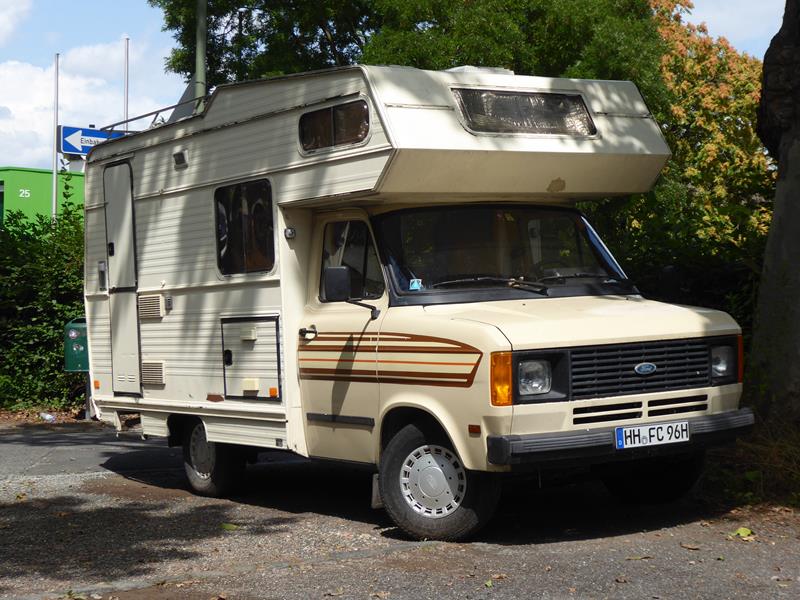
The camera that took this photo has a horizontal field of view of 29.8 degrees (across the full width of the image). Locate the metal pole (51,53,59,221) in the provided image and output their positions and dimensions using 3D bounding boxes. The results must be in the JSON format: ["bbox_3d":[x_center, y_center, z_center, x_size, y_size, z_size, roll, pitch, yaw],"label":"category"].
[{"bbox_3d":[-7.579,-2.016,33.000,0.090,6.800,0.090,1,0,0],"label":"metal pole"}]

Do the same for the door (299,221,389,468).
[{"bbox_3d":[-0.312,0.219,8.919,0.160,1.470,0.980,-3,0,-34],"label":"door"}]

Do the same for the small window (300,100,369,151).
[{"bbox_3d":[-0.389,-1.007,8.720,0.050,0.240,0.741,-3,0,-34],"label":"small window"}]

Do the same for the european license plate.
[{"bbox_3d":[1.354,0.722,8.027,0.526,0.107,0.020,-3,0,-34],"label":"european license plate"}]

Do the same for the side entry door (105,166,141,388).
[{"bbox_3d":[-2.087,-0.151,11.303,0.060,1.722,0.522,-3,0,-34],"label":"side entry door"}]

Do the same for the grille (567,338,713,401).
[{"bbox_3d":[1.317,0.366,8.122,1.018,0.283,0.060,-3,0,-34],"label":"grille"}]

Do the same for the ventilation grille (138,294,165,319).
[{"bbox_3d":[-1.825,0.044,10.899,0.050,0.162,0.393,-3,0,-34],"label":"ventilation grille"}]

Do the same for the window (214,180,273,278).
[{"bbox_3d":[-1.005,-0.463,9.673,0.050,0.568,0.763,-3,0,-34],"label":"window"}]

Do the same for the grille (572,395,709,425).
[{"bbox_3d":[1.312,0.591,8.112,0.980,0.084,0.050,-3,0,-34],"label":"grille"}]

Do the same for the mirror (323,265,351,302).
[{"bbox_3d":[-0.352,-0.093,8.458,0.140,0.195,0.060,-3,0,-34],"label":"mirror"}]

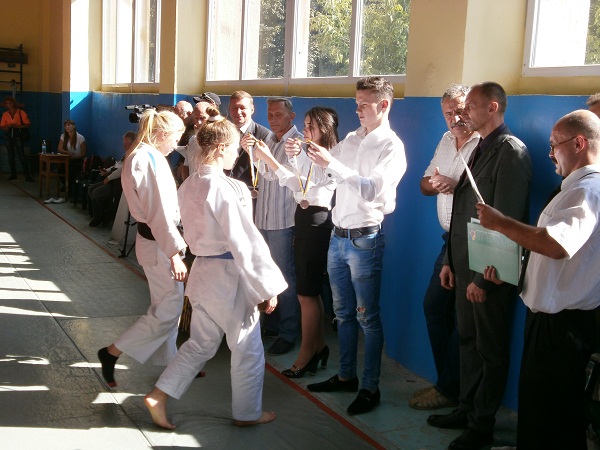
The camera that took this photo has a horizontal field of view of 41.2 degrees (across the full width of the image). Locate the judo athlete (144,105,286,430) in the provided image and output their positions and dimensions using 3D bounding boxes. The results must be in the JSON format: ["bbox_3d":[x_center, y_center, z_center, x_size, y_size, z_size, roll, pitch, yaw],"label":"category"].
[{"bbox_3d":[-0.417,0.214,3.996,0.650,1.560,0.480,-3,10,-33],"label":"judo athlete"}]

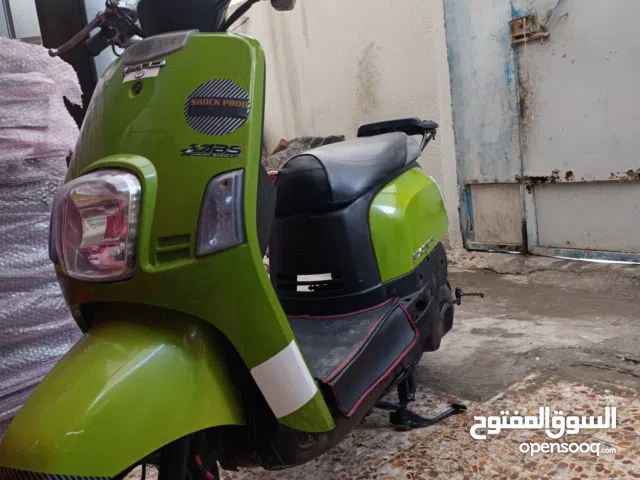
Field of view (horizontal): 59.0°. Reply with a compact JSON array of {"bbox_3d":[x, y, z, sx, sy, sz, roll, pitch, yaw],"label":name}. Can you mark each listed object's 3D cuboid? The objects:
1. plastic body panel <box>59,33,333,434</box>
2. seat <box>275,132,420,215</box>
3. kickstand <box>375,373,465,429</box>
[{"bbox_3d":[-0.236,0.061,0.957,0.380,0.710,0.350,-3,10,27],"label":"plastic body panel"},{"bbox_3d":[0.074,-0.200,1.583,0.250,0.190,0.700,-3,10,27],"label":"seat"},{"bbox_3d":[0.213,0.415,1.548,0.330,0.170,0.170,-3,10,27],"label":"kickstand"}]

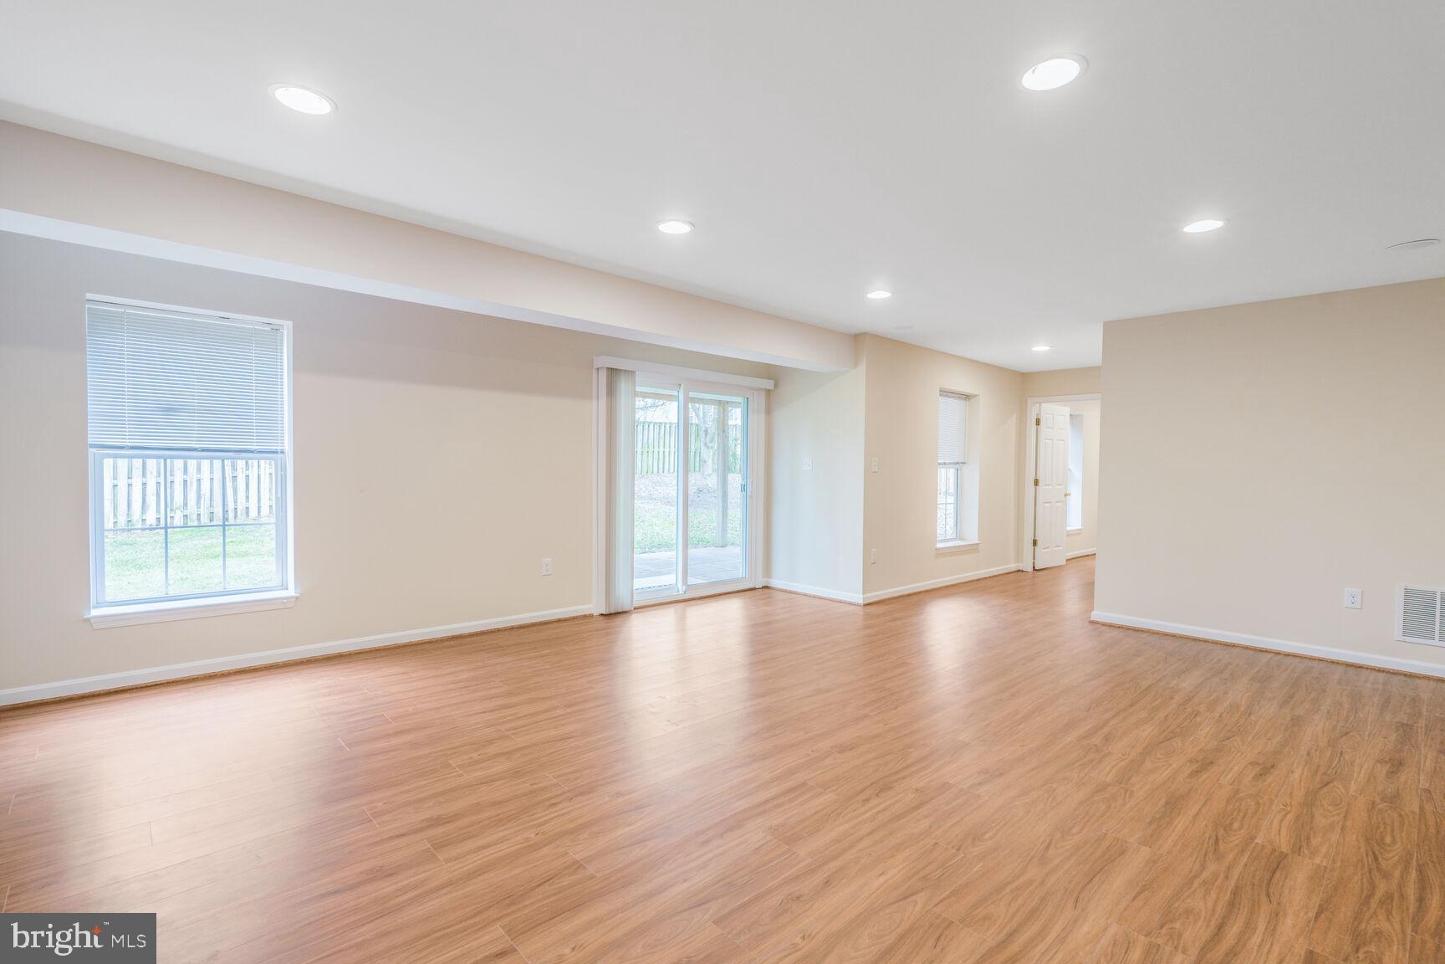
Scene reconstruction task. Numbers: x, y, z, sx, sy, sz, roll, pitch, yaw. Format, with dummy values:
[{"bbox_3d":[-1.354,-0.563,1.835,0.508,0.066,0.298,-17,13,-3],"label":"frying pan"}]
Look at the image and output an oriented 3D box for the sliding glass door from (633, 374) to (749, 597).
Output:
[{"bbox_3d":[-0.338,0.055,6.301,1.770,2.000,0.110,0,2,-44],"label":"sliding glass door"}]

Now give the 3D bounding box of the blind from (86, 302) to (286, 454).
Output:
[{"bbox_3d":[-2.975,-0.557,3.843,0.875,0.765,0.040,0,2,-44],"label":"blind"}]

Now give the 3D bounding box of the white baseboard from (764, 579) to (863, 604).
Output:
[{"bbox_3d":[0.846,1.047,6.529,0.018,0.088,1.210,0,2,-44],"label":"white baseboard"}]

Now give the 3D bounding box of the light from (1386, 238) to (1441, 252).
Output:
[{"bbox_3d":[3.569,-1.216,3.530,0.195,0.020,0.195,0,2,-44],"label":"light"}]

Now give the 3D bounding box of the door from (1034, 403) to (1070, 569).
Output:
[{"bbox_3d":[4.179,0.068,8.629,0.810,2.030,0.040,0,2,-40],"label":"door"}]

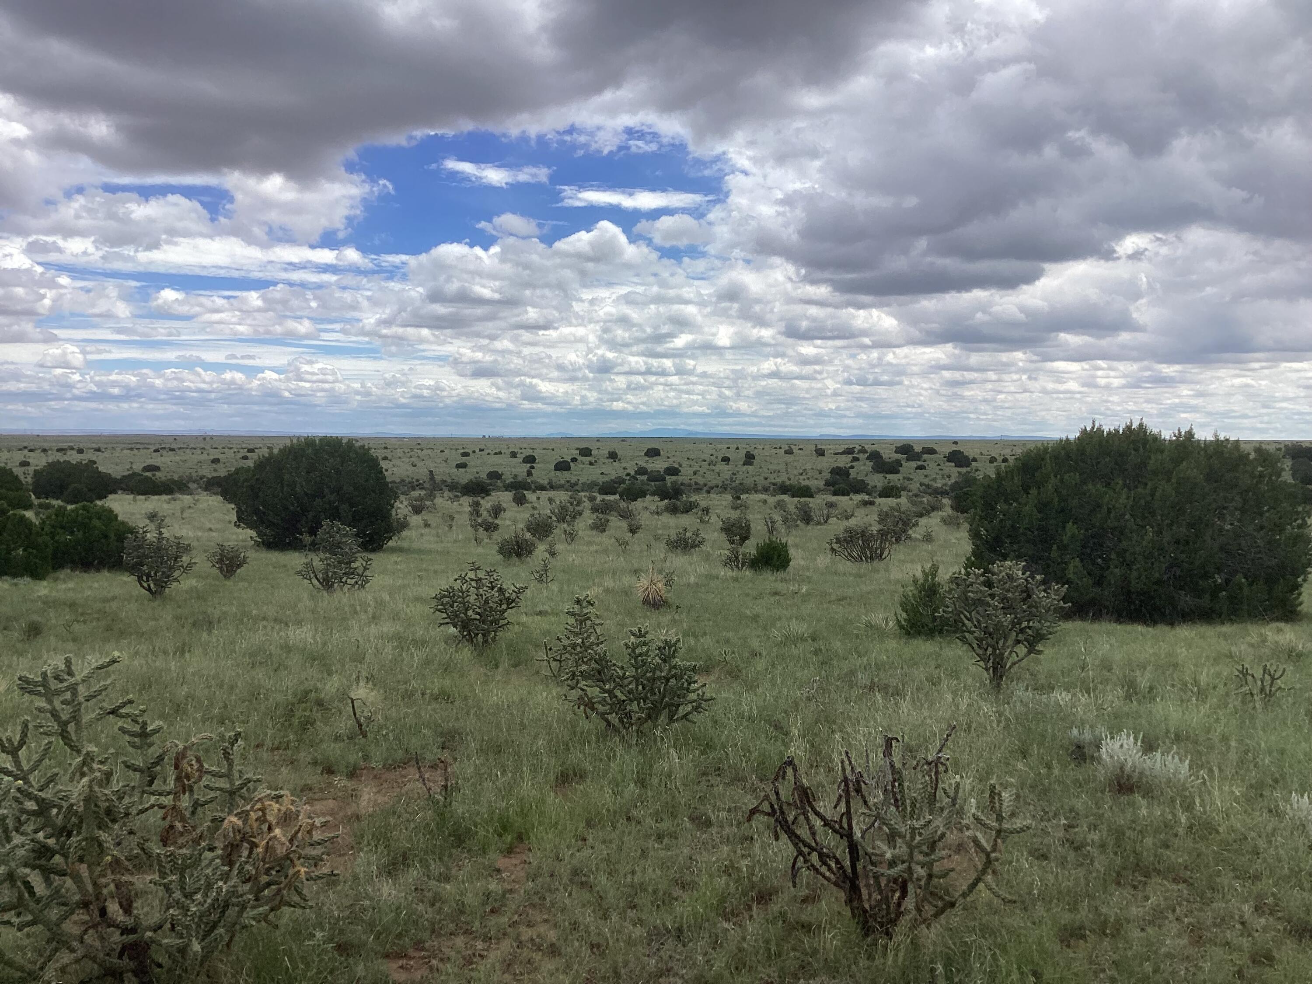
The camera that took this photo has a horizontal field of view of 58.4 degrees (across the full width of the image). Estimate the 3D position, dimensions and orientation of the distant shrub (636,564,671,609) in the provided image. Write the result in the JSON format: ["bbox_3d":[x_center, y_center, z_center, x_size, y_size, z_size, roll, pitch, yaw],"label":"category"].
[{"bbox_3d":[-0.027,0.972,12.182,0.361,0.468,0.361,0,3,0],"label":"distant shrub"}]

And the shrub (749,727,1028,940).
[{"bbox_3d":[0.762,1.117,3.850,0.917,0.678,0.779,0,3,0],"label":"shrub"}]

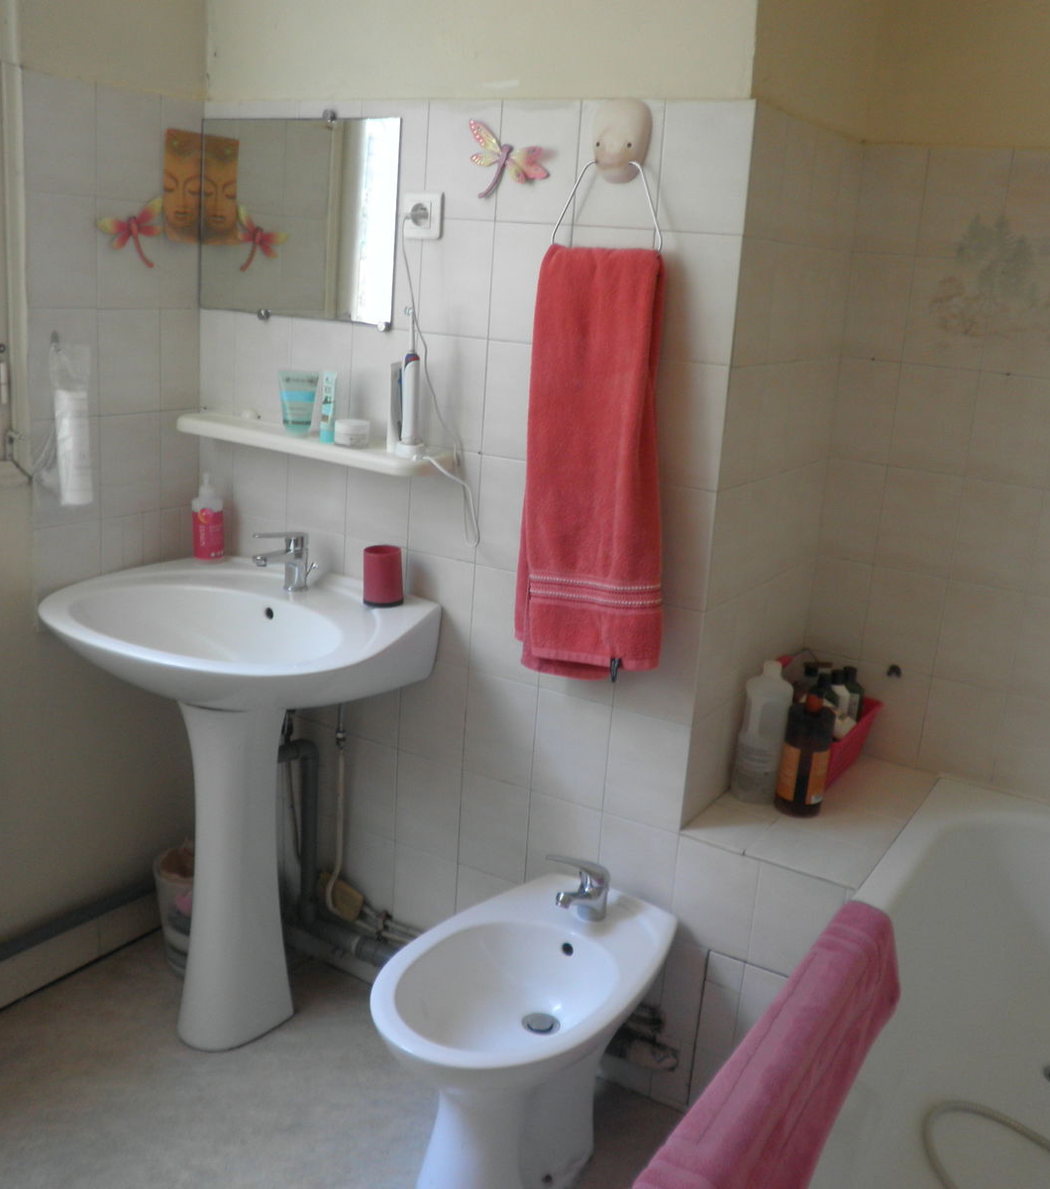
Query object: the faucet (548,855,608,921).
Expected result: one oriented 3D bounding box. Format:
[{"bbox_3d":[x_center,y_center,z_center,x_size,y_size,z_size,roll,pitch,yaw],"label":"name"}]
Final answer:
[{"bbox_3d":[0.087,0.501,2.036,0.147,0.148,0.048,-11,21,-43],"label":"faucet"}]

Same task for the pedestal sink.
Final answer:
[{"bbox_3d":[-0.554,0.420,2.226,0.638,0.854,0.563,13,18,28],"label":"pedestal sink"}]

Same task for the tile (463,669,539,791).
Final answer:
[{"bbox_3d":[-0.043,0.247,2.215,0.150,0.200,0.010,12,17,28],"label":"tile"}]

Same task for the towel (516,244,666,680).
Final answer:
[{"bbox_3d":[0.115,-0.210,1.954,0.262,0.692,0.075,12,17,28],"label":"towel"}]

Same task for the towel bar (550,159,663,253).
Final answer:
[{"bbox_3d":[0.130,-0.604,1.858,0.201,0.140,0.025,12,17,28],"label":"towel bar"}]

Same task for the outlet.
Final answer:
[{"bbox_3d":[-0.181,-0.669,2.105,0.081,0.081,0.018,12,17,28],"label":"outlet"}]

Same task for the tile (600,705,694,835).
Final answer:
[{"bbox_3d":[0.215,0.308,2.100,0.150,0.200,0.010,12,17,28],"label":"tile"}]

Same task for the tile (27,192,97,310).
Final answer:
[{"bbox_3d":[-0.819,-0.610,2.112,0.010,0.200,0.150,12,17,28],"label":"tile"}]

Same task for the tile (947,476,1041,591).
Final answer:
[{"bbox_3d":[0.891,-0.111,2.249,0.149,0.201,0.010,13,18,29],"label":"tile"}]

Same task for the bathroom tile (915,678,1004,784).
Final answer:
[{"bbox_3d":[0.887,0.274,2.419,0.148,0.201,0.010,12,17,28],"label":"bathroom tile"}]

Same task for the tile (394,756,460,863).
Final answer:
[{"bbox_3d":[-0.187,0.414,2.342,0.149,0.200,0.010,12,17,29],"label":"tile"}]

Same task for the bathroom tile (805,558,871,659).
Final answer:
[{"bbox_3d":[0.657,0.025,2.502,0.116,0.201,0.010,12,17,28],"label":"bathroom tile"}]

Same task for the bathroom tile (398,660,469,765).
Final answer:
[{"bbox_3d":[-0.175,0.224,2.316,0.150,0.200,0.010,12,17,28],"label":"bathroom tile"}]

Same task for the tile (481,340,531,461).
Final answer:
[{"bbox_3d":[-0.003,-0.335,2.088,0.150,0.200,0.010,12,17,28],"label":"tile"}]

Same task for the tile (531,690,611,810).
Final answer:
[{"bbox_3d":[0.085,0.278,2.145,0.149,0.200,0.010,12,17,29],"label":"tile"}]

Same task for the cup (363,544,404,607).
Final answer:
[{"bbox_3d":[-0.260,-0.033,2.209,0.074,0.101,0.074,1,15,-10],"label":"cup"}]

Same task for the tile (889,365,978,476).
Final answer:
[{"bbox_3d":[0.775,-0.331,2.256,0.150,0.200,0.010,13,18,31],"label":"tile"}]

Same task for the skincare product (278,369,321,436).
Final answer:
[{"bbox_3d":[-0.427,-0.364,2.268,0.078,0.117,0.044,2,15,-8],"label":"skincare product"}]

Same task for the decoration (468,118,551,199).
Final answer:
[{"bbox_3d":[-0.029,-0.729,1.997,0.153,0.130,0.025,12,17,28],"label":"decoration"}]

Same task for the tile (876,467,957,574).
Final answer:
[{"bbox_3d":[0.773,-0.141,2.337,0.150,0.200,0.010,12,17,28],"label":"tile"}]

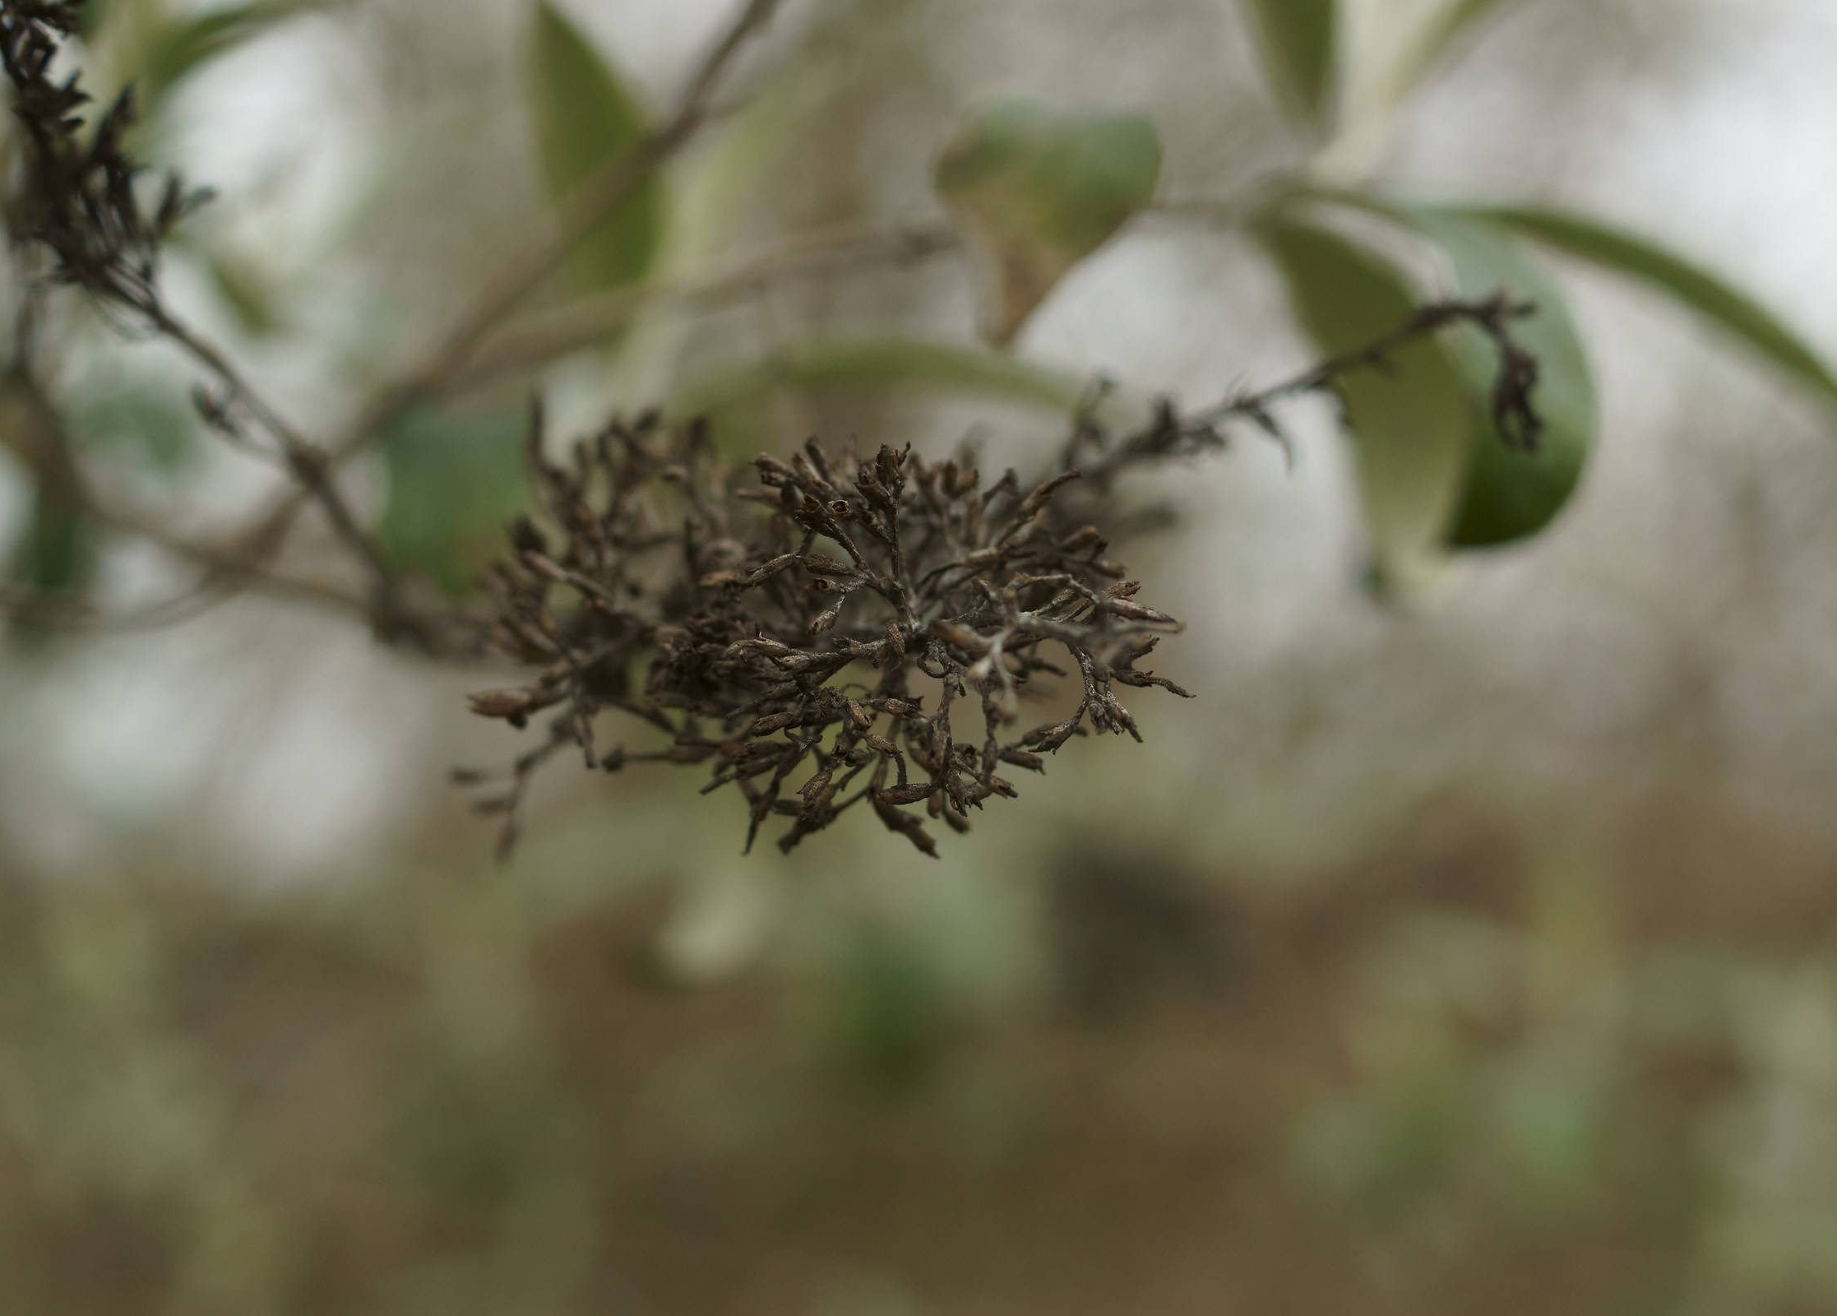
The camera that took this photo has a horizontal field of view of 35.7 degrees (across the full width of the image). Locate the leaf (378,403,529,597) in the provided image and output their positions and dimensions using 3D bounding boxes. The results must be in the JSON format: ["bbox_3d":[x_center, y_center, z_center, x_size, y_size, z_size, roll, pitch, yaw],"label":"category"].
[{"bbox_3d":[-0.088,-0.030,0.540,0.029,0.037,0.025,0,3,0],"label":"leaf"}]

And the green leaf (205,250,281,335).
[{"bbox_3d":[-0.138,-0.074,0.580,0.009,0.021,0.011,-35,3,0],"label":"green leaf"}]

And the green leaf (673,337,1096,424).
[{"bbox_3d":[-0.006,-0.053,0.550,0.083,0.017,0.025,0,3,0],"label":"green leaf"}]

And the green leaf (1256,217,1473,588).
[{"bbox_3d":[0.084,-0.049,0.510,0.027,0.069,0.022,-18,3,0],"label":"green leaf"}]

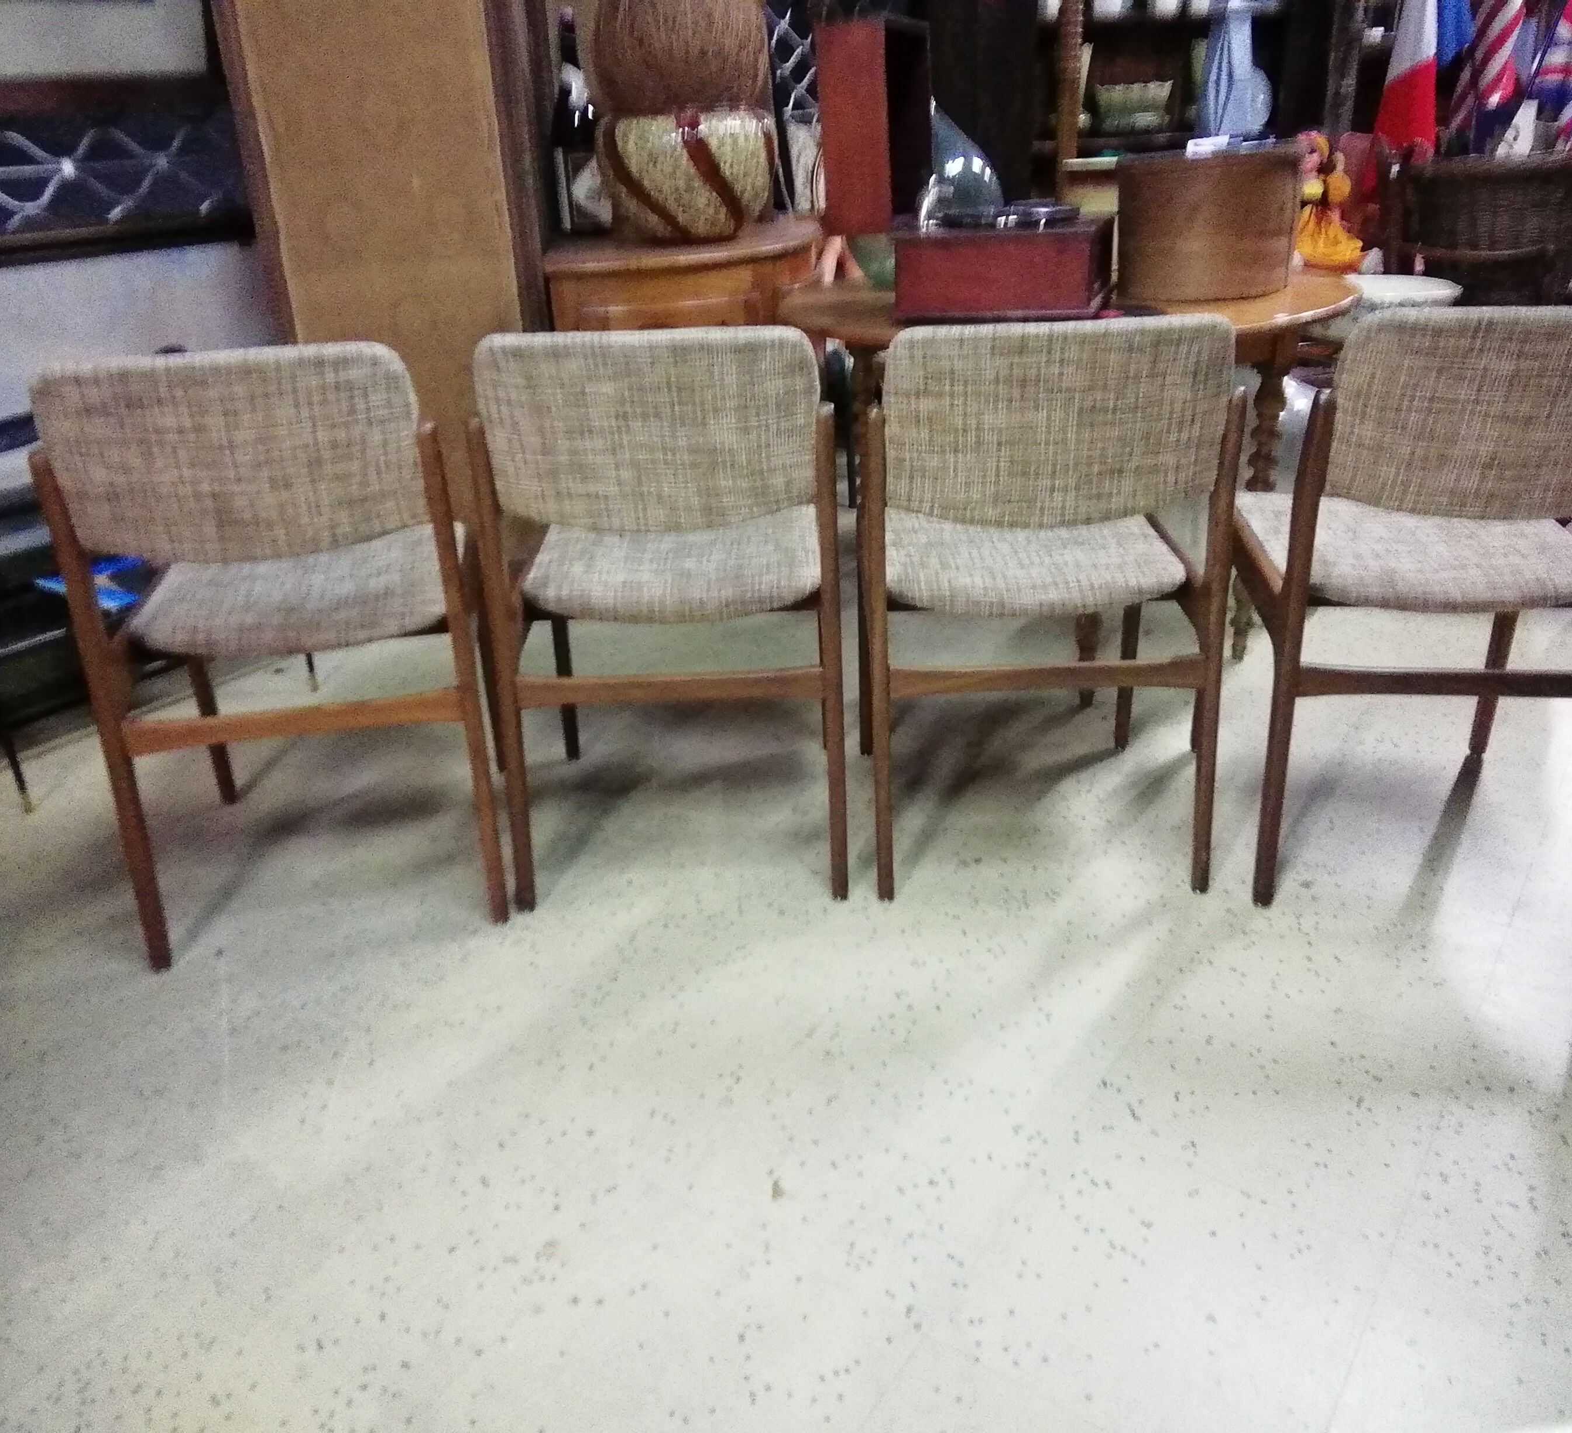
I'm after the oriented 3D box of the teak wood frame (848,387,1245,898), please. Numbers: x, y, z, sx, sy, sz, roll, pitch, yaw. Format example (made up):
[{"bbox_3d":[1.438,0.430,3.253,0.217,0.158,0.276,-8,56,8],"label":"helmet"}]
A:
[{"bbox_3d":[0.351,-0.207,1.944,0.491,0.803,0.540,-2,24,1],"label":"teak wood frame"}]

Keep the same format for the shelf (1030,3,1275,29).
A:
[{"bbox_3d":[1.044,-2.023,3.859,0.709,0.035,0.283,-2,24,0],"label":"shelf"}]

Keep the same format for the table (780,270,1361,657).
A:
[{"bbox_3d":[0.509,-0.431,2.521,1.010,0.722,1.010,-2,24,0],"label":"table"}]

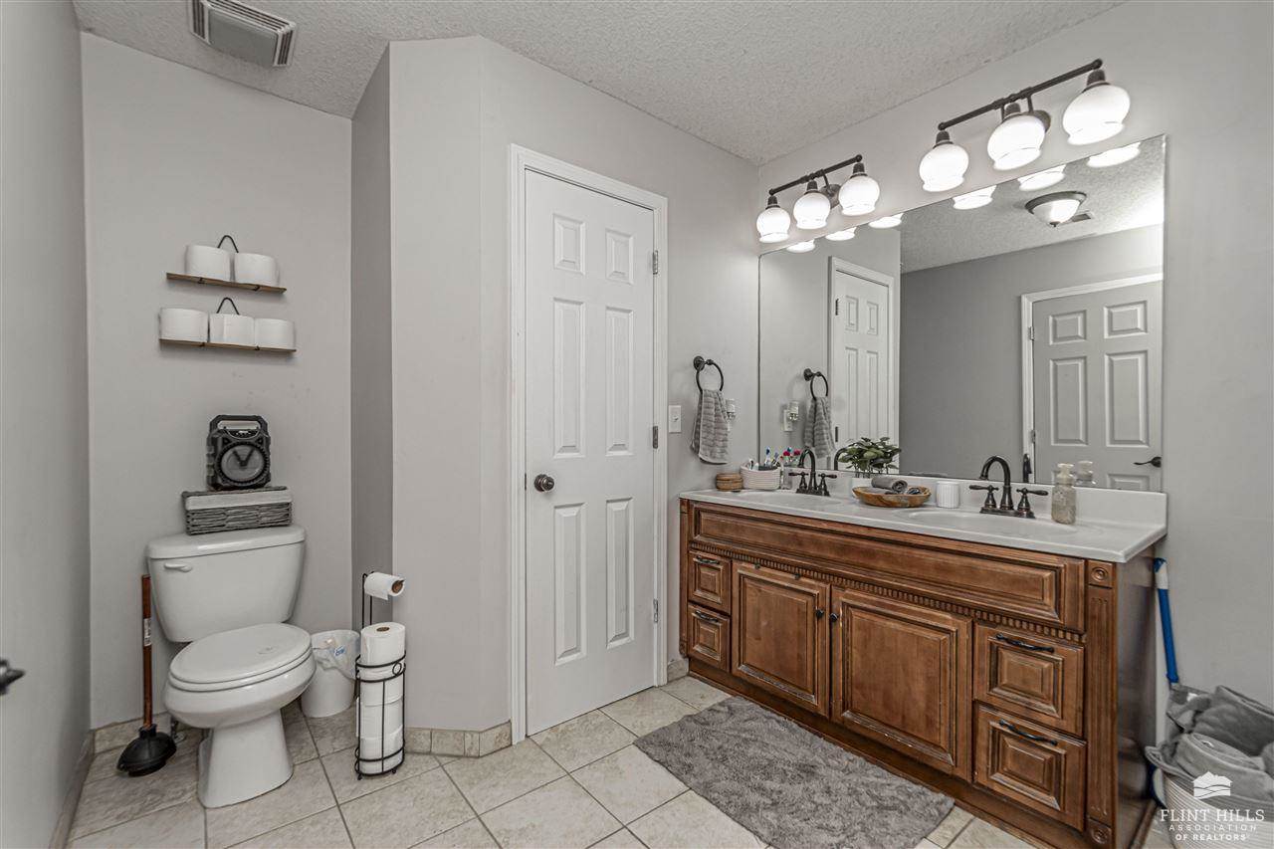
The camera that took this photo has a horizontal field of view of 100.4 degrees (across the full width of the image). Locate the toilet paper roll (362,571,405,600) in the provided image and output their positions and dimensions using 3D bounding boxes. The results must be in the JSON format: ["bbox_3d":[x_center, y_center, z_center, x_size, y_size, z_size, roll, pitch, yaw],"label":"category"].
[{"bbox_3d":[-0.821,0.524,1.731,0.105,0.065,0.063,0,0,22],"label":"toilet paper roll"}]

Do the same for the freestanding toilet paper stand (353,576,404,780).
[{"bbox_3d":[-0.834,0.806,1.737,0.160,0.630,0.155,0,0,22],"label":"freestanding toilet paper stand"}]

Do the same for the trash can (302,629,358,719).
[{"bbox_3d":[-1.228,0.987,2.112,0.215,0.268,0.215,0,0,-38],"label":"trash can"}]

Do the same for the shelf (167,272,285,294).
[{"bbox_3d":[-1.515,-0.512,1.975,0.344,0.013,0.122,0,1,-39],"label":"shelf"}]

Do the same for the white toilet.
[{"bbox_3d":[-1.340,0.762,1.776,0.450,0.718,0.690,0,0,-38],"label":"white toilet"}]

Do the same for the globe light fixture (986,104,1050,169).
[{"bbox_3d":[1.202,-0.917,1.677,0.148,0.168,0.148,0,1,-39],"label":"globe light fixture"}]

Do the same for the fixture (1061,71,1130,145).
[{"bbox_3d":[1.327,-0.924,1.536,0.148,0.168,0.148,0,1,-39],"label":"fixture"}]

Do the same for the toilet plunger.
[{"bbox_3d":[-1.621,0.816,1.763,0.145,0.637,0.145,0,1,-39],"label":"toilet plunger"}]

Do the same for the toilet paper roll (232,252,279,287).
[{"bbox_3d":[-1.445,-0.575,2.021,0.134,0.112,0.134,0,1,-39],"label":"toilet paper roll"}]

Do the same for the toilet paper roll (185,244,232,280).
[{"bbox_3d":[-1.583,-0.589,1.959,0.129,0.107,0.129,0,0,-38],"label":"toilet paper roll"}]

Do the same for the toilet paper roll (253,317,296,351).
[{"bbox_3d":[-1.403,-0.342,2.057,0.131,0.112,0.131,0,1,-39],"label":"toilet paper roll"}]

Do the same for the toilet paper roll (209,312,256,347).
[{"bbox_3d":[-1.528,-0.353,2.003,0.129,0.107,0.129,0,0,-38],"label":"toilet paper roll"}]

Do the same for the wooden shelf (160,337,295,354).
[{"bbox_3d":[-1.512,-0.281,1.980,0.394,0.013,0.122,0,1,-39],"label":"wooden shelf"}]

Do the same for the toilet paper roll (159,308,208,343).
[{"bbox_3d":[-1.636,-0.353,1.917,0.129,0.107,0.129,0,0,-38],"label":"toilet paper roll"}]

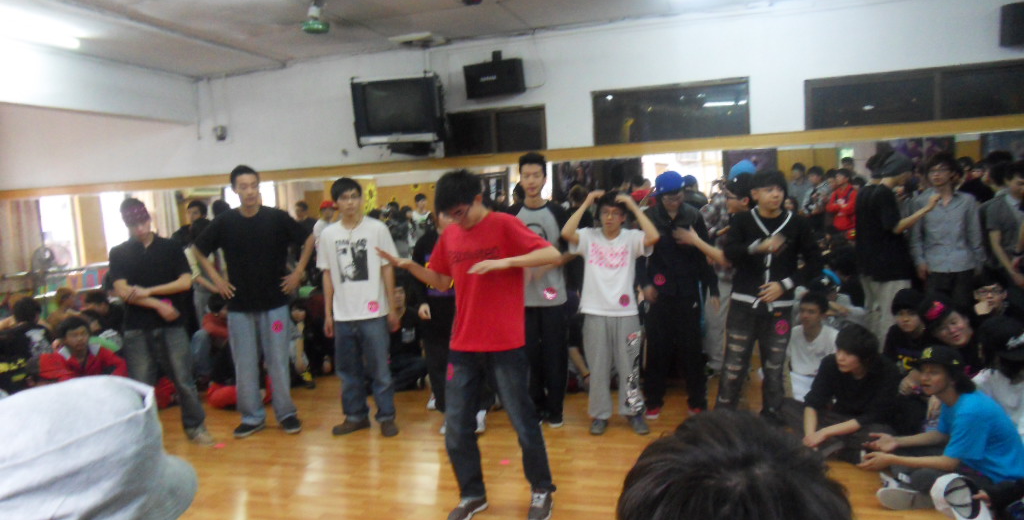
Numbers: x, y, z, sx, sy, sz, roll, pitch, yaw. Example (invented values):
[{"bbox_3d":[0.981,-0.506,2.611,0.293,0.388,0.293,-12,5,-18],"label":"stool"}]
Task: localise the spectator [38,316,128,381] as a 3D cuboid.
[{"bbox_3d":[-3.522,0.859,5.850,0.630,0.760,0.700,-5,5,-23],"label":"spectator"}]

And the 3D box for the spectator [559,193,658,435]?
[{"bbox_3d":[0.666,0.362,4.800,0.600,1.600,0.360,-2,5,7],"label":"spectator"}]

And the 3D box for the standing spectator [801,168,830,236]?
[{"bbox_3d":[3.626,-0.217,8.400,0.500,1.720,0.340,1,6,38],"label":"standing spectator"}]

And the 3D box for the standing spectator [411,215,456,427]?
[{"bbox_3d":[-0.422,0.366,4.950,0.520,1.620,0.360,-3,5,-3],"label":"standing spectator"}]

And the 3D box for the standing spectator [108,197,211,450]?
[{"bbox_3d":[-2.455,0.387,4.930,0.620,1.660,0.450,-5,5,-25],"label":"standing spectator"}]

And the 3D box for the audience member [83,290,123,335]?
[{"bbox_3d":[-4.095,0.758,7.100,0.520,0.820,0.650,-6,5,-30],"label":"audience member"}]

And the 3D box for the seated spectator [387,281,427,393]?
[{"bbox_3d":[-0.906,0.615,6.100,0.550,0.870,0.600,-3,5,-6],"label":"seated spectator"}]

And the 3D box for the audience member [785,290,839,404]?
[{"bbox_3d":[1.989,0.607,4.700,0.550,0.820,0.600,0,5,34],"label":"audience member"}]

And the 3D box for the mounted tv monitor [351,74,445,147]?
[{"bbox_3d":[-1.081,-1.480,6.994,0.770,0.610,0.500,-2,11,6],"label":"mounted tv monitor"}]

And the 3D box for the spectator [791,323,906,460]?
[{"bbox_3d":[1.851,0.699,3.930,0.660,0.770,0.660,-7,6,-41],"label":"spectator"}]

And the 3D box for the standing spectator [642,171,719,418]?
[{"bbox_3d":[1.187,0.236,5.000,0.500,1.680,0.360,-1,5,19],"label":"standing spectator"}]

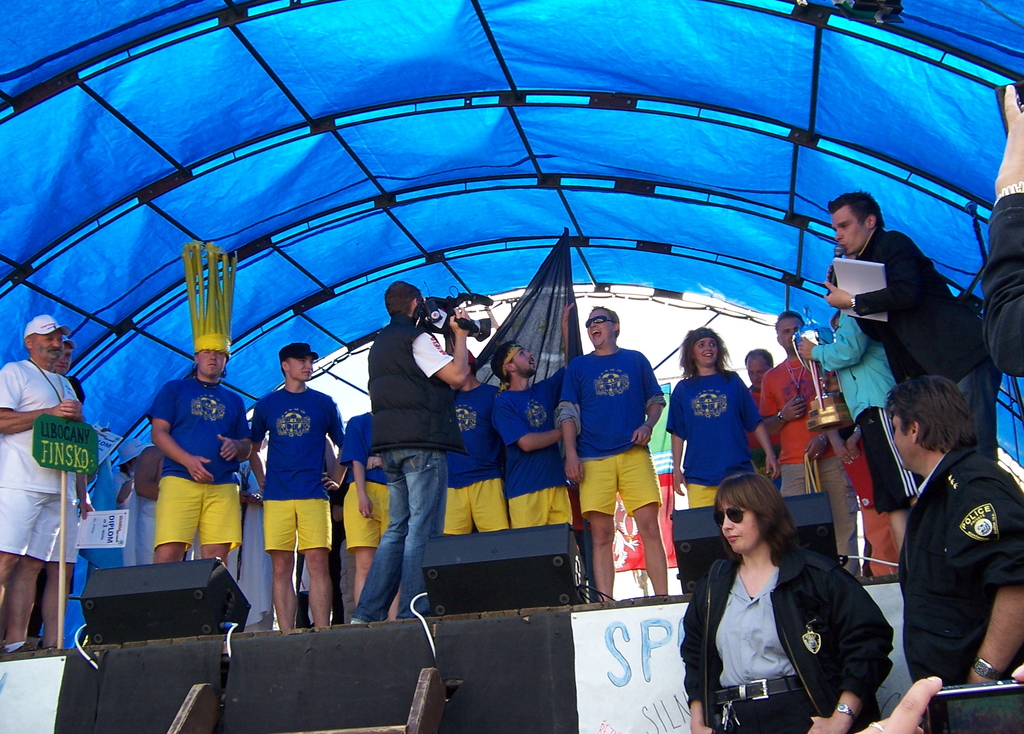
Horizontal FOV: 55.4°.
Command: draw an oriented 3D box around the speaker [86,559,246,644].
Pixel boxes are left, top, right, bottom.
[{"bbox_3d":[-1.817,1.225,5.120,0.740,0.390,0.420,-8,-17,12],"label":"speaker"}]

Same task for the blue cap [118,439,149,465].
[{"bbox_3d":[-2.731,0.622,7.100,0.280,0.160,0.260,-25,-3,28],"label":"blue cap"}]

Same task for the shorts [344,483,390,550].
[{"bbox_3d":[-0.845,0.874,5.786,0.290,0.439,0.360,-15,-21,31],"label":"shorts"}]

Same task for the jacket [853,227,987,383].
[{"bbox_3d":[1.732,-0.257,4.150,0.460,0.680,0.490,-30,-12,12],"label":"jacket"}]

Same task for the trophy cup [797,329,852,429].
[{"bbox_3d":[1.688,0.031,5.361,0.260,0.655,0.220,-10,-19,17],"label":"trophy cup"}]

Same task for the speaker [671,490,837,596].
[{"bbox_3d":[1.029,0.756,4.047,0.620,0.360,0.420,-10,-19,18],"label":"speaker"}]

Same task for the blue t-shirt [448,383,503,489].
[{"bbox_3d":[-0.318,0.422,6.020,0.540,0.670,0.290,-6,-17,5],"label":"blue t-shirt"}]

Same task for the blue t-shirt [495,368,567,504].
[{"bbox_3d":[0.120,0.415,6.000,0.500,0.710,0.360,7,-20,-32],"label":"blue t-shirt"}]

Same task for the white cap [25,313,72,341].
[{"bbox_3d":[-2.584,-0.223,5.430,0.265,0.142,0.178,-9,-18,15],"label":"white cap"}]

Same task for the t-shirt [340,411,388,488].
[{"bbox_3d":[-0.819,0.508,6.080,0.500,0.620,0.280,-5,-17,2],"label":"t-shirt"}]

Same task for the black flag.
[{"bbox_3d":[0.125,-0.368,6.250,0.660,1.050,0.280,-6,-17,7],"label":"black flag"}]

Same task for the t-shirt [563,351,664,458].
[{"bbox_3d":[0.576,0.205,5.661,0.560,0.673,0.300,-7,-18,9],"label":"t-shirt"}]

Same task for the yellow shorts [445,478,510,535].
[{"bbox_3d":[-0.210,0.820,5.950,0.410,0.430,0.280,-5,-17,4],"label":"yellow shorts"}]

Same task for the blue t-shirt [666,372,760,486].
[{"bbox_3d":[1.144,0.339,5.522,0.520,0.678,0.280,-8,-18,11],"label":"blue t-shirt"}]

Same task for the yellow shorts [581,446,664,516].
[{"bbox_3d":[0.608,0.641,5.521,0.440,0.429,0.290,-6,-18,6],"label":"yellow shorts"}]

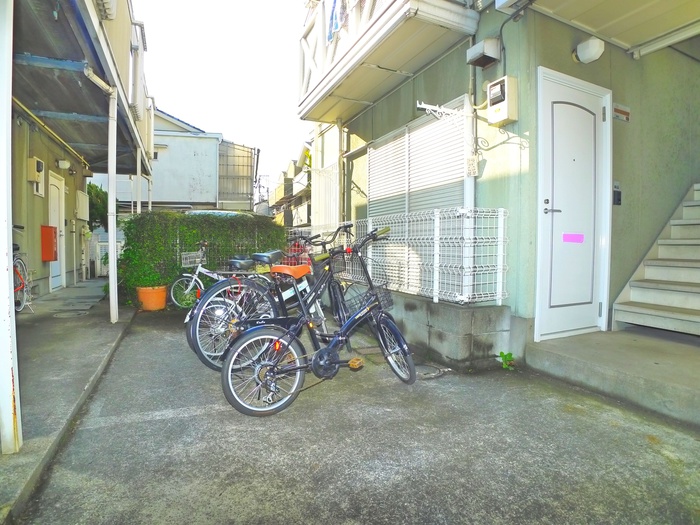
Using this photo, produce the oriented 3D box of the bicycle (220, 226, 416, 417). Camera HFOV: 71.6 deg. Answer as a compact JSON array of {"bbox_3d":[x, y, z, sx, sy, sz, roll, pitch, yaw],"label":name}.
[{"bbox_3d":[-0.118,0.310,3.022,1.465,1.030,0.540,-1,3,-33],"label":"bicycle"}]

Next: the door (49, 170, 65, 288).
[{"bbox_3d":[-5.232,-0.530,8.704,0.100,2.070,0.980,-1,2,-19],"label":"door"}]

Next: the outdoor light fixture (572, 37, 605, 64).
[{"bbox_3d":[1.866,-1.651,3.789,0.165,0.155,0.180,-1,2,-29],"label":"outdoor light fixture"}]

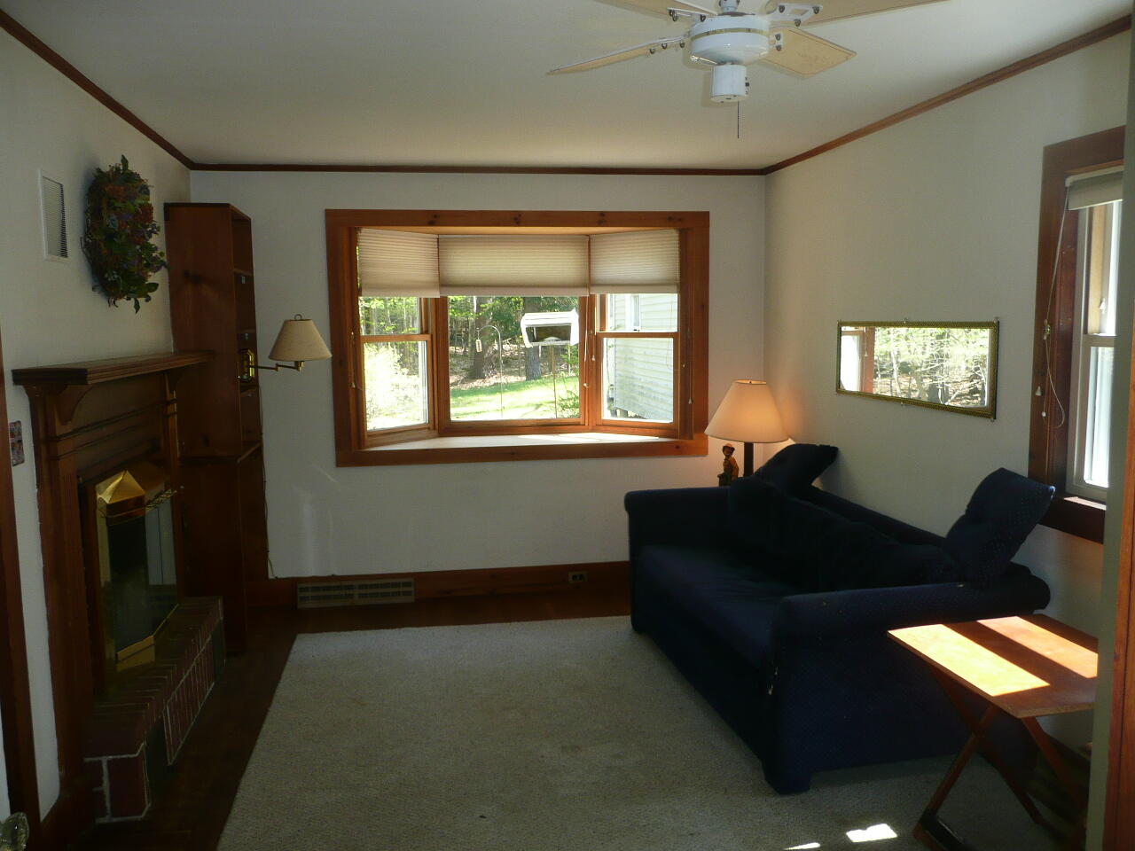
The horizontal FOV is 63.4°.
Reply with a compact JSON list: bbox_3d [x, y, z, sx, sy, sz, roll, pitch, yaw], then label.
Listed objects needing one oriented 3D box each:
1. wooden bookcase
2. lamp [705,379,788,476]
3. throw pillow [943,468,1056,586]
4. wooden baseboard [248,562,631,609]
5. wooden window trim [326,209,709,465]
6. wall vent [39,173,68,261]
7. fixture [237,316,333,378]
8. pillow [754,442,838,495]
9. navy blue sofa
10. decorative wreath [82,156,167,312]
[{"bbox_3d":[-1.747,0.004,4.615,0.272,2.119,0.664,-2,6,-10],"label":"wooden bookcase"},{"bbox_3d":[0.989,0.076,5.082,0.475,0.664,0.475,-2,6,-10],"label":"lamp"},{"bbox_3d":[1.427,0.337,3.114,0.149,0.406,0.366,39,-1,-11],"label":"throw pillow"},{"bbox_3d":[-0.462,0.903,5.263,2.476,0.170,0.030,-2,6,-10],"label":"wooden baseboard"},{"bbox_3d":[-0.261,-0.508,5.369,2.134,1.387,0.456,-2,6,-10],"label":"wooden window trim"},{"bbox_3d":[-1.597,-0.652,2.877,0.020,0.258,0.213,-2,6,-10],"label":"wall vent"},{"bbox_3d":[-1.333,-0.359,4.309,0.466,0.317,0.475,-2,6,-10],"label":"fixture"},{"bbox_3d":[1.135,0.237,4.640,0.149,0.406,0.396,39,-1,-11],"label":"pillow"},{"bbox_3d":[0.955,0.740,3.975,0.961,0.753,1.981,-2,6,-10],"label":"navy blue sofa"},{"bbox_3d":[-1.623,-0.699,3.424,0.149,0.555,0.565,-2,6,-10],"label":"decorative wreath"}]

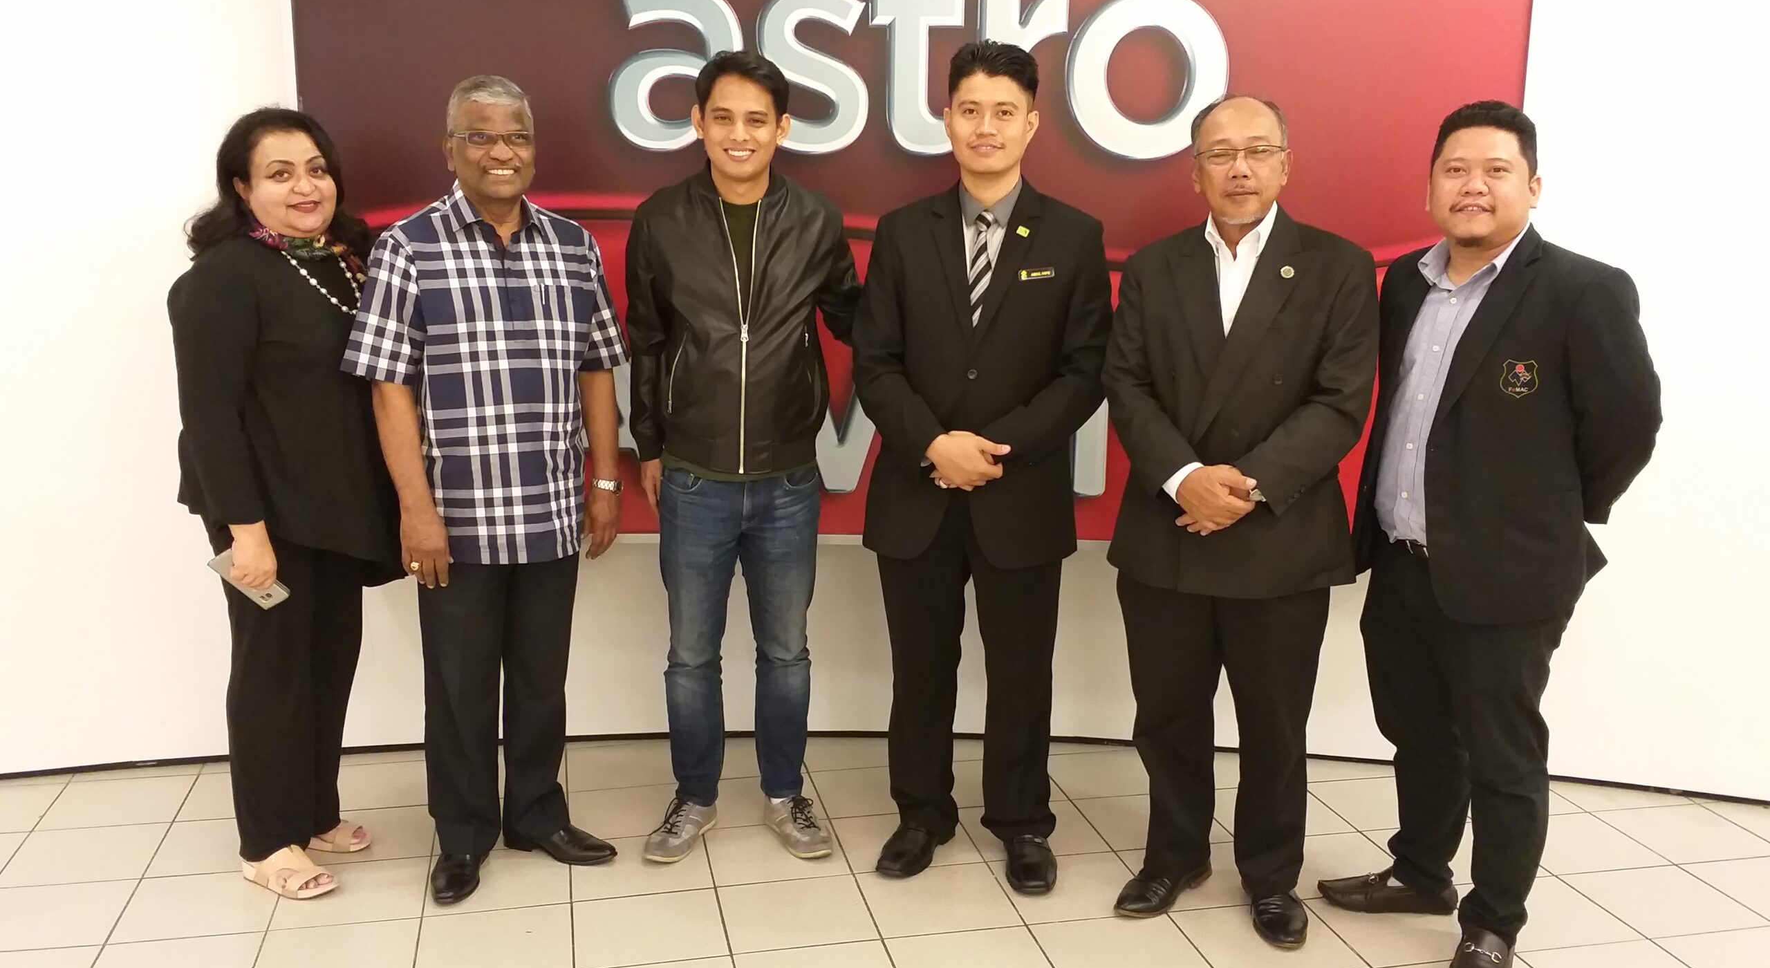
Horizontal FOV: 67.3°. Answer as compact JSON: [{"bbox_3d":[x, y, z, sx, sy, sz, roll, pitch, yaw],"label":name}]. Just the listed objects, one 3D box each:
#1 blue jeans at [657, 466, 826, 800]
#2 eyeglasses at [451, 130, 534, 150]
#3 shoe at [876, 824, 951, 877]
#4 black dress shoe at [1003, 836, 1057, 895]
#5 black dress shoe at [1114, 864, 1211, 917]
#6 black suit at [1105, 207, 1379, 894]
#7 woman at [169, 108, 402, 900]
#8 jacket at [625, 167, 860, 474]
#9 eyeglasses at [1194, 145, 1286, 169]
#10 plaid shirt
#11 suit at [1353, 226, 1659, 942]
[{"bbox_3d":[-0.332,0.314,2.980,0.390,0.830,0.270,0,10,-1],"label":"blue jeans"},{"bbox_3d":[-0.785,-0.680,2.635,0.140,0.038,0.143,-6,12,-33],"label":"eyeglasses"},{"bbox_3d":[0.094,0.782,3.009,0.105,0.108,0.282,7,12,32],"label":"shoe"},{"bbox_3d":[0.325,0.793,2.965,0.105,0.108,0.282,1,11,4],"label":"black dress shoe"},{"bbox_3d":[0.612,0.821,2.844,0.278,0.105,0.102,-7,13,-36],"label":"black dress shoe"},{"bbox_3d":[0.666,0.151,2.596,0.540,1.370,0.380,4,11,19],"label":"black suit"},{"bbox_3d":[-1.250,0.045,2.784,0.380,1.607,0.480,9,13,37],"label":"woman"},{"bbox_3d":[-0.297,-0.351,2.867,0.540,0.660,0.330,0,11,-2],"label":"jacket"},{"bbox_3d":[0.646,-0.593,2.412,0.152,0.046,0.135,-1,11,14],"label":"eyeglasses"},{"bbox_3d":[-0.827,-0.221,2.733,0.560,0.755,0.300,-4,11,-22],"label":"plaid shirt"},{"bbox_3d":[1.159,0.182,2.592,0.560,1.390,0.470,11,15,44],"label":"suit"}]

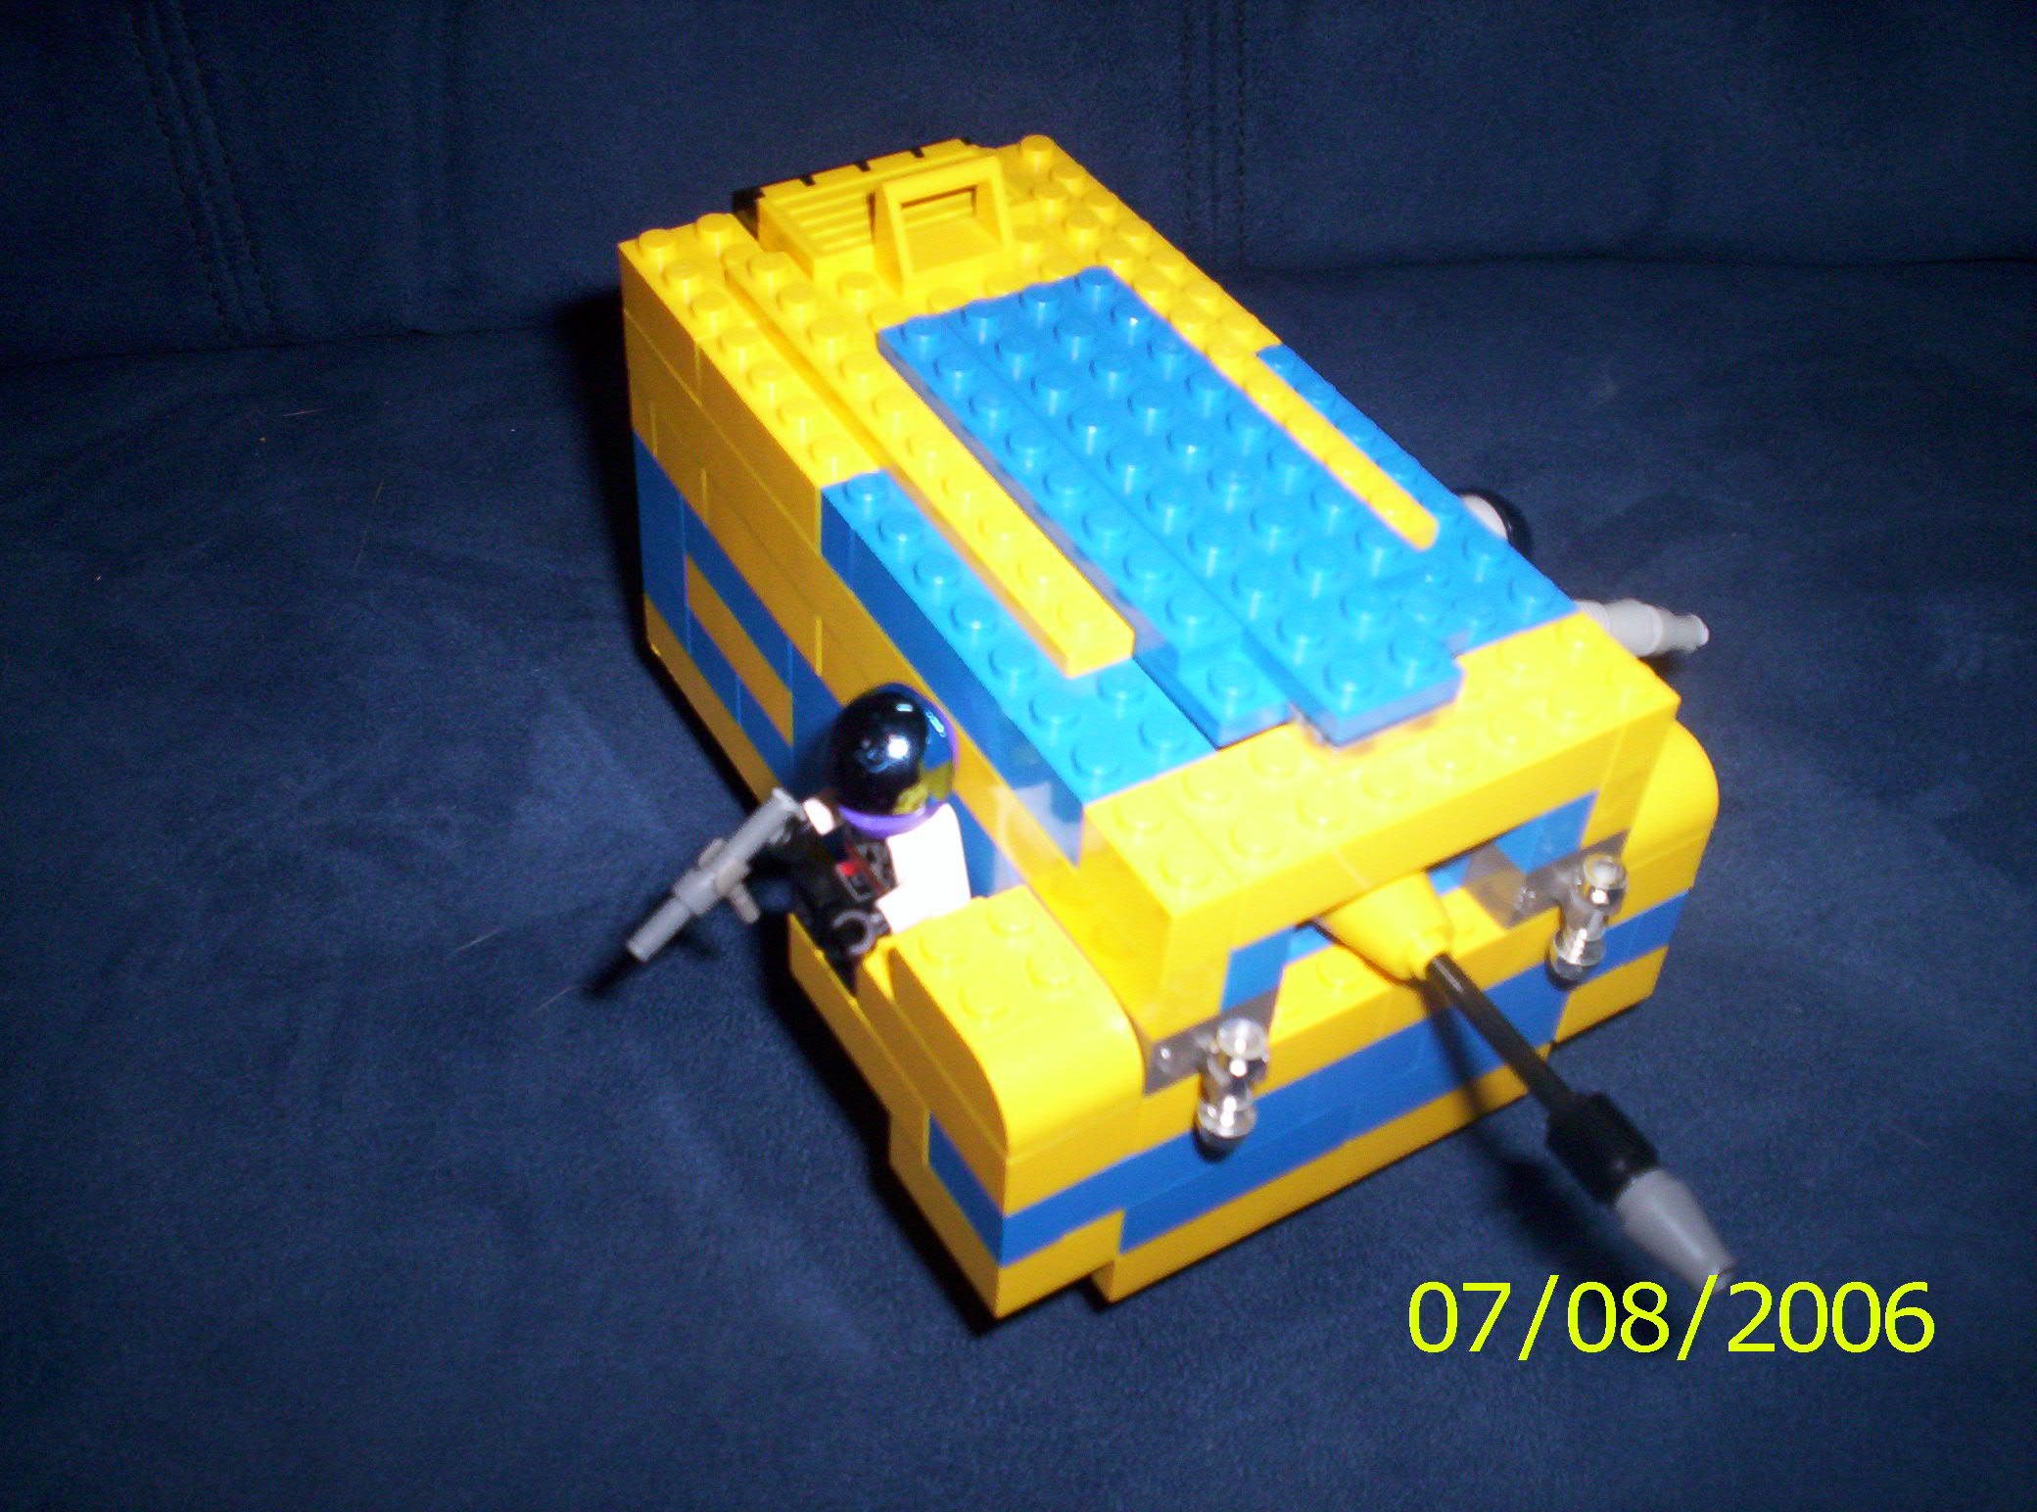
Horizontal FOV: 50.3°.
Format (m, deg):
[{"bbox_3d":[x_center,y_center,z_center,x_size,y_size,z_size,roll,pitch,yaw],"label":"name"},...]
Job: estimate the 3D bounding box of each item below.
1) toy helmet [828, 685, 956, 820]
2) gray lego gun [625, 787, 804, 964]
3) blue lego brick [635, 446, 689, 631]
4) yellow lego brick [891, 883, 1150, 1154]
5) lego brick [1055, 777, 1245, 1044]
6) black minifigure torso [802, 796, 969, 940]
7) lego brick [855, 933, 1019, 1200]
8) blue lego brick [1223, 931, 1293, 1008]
[{"bbox_3d":[-0.013,0.000,0.230,0.014,0.015,0.014,8,44,3],"label":"toy helmet"},{"bbox_3d":[-0.033,0.015,0.240,0.025,0.013,0.005,-45,60,-11],"label":"gray lego gun"},{"bbox_3d":[-0.043,-0.032,0.305,0.015,0.029,0.016,-21,50,-24],"label":"blue lego brick"},{"bbox_3d":[0.000,0.026,0.222,0.016,0.011,0.024,-21,50,-24],"label":"yellow lego brick"},{"bbox_3d":[0.013,0.015,0.214,0.008,0.021,0.016,-21,50,-24],"label":"lego brick"},{"bbox_3d":[-0.014,0.011,0.239,0.017,0.013,0.011,8,44,3],"label":"black minifigure torso"},{"bbox_3d":[-0.002,0.031,0.231,0.016,0.010,0.032,-21,50,-24],"label":"lego brick"},{"bbox_3d":[0.022,0.018,0.219,0.008,0.010,0.010,-21,50,-24],"label":"blue lego brick"}]

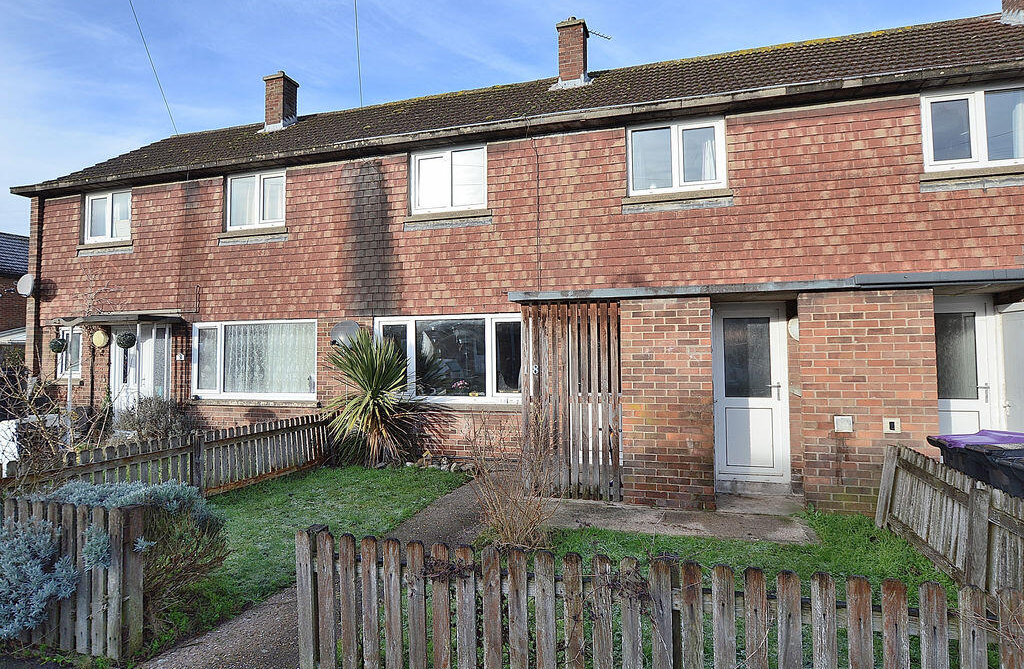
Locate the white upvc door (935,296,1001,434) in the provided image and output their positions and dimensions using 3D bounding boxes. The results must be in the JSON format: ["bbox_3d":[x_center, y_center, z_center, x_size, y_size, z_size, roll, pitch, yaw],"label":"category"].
[{"bbox_3d":[4.744,0.629,5.841,0.870,2.100,0.090,-1,-3,15],"label":"white upvc door"}]

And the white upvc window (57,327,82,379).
[{"bbox_3d":[-8.047,0.335,9.875,0.575,0.925,0.090,-1,-3,15],"label":"white upvc window"}]

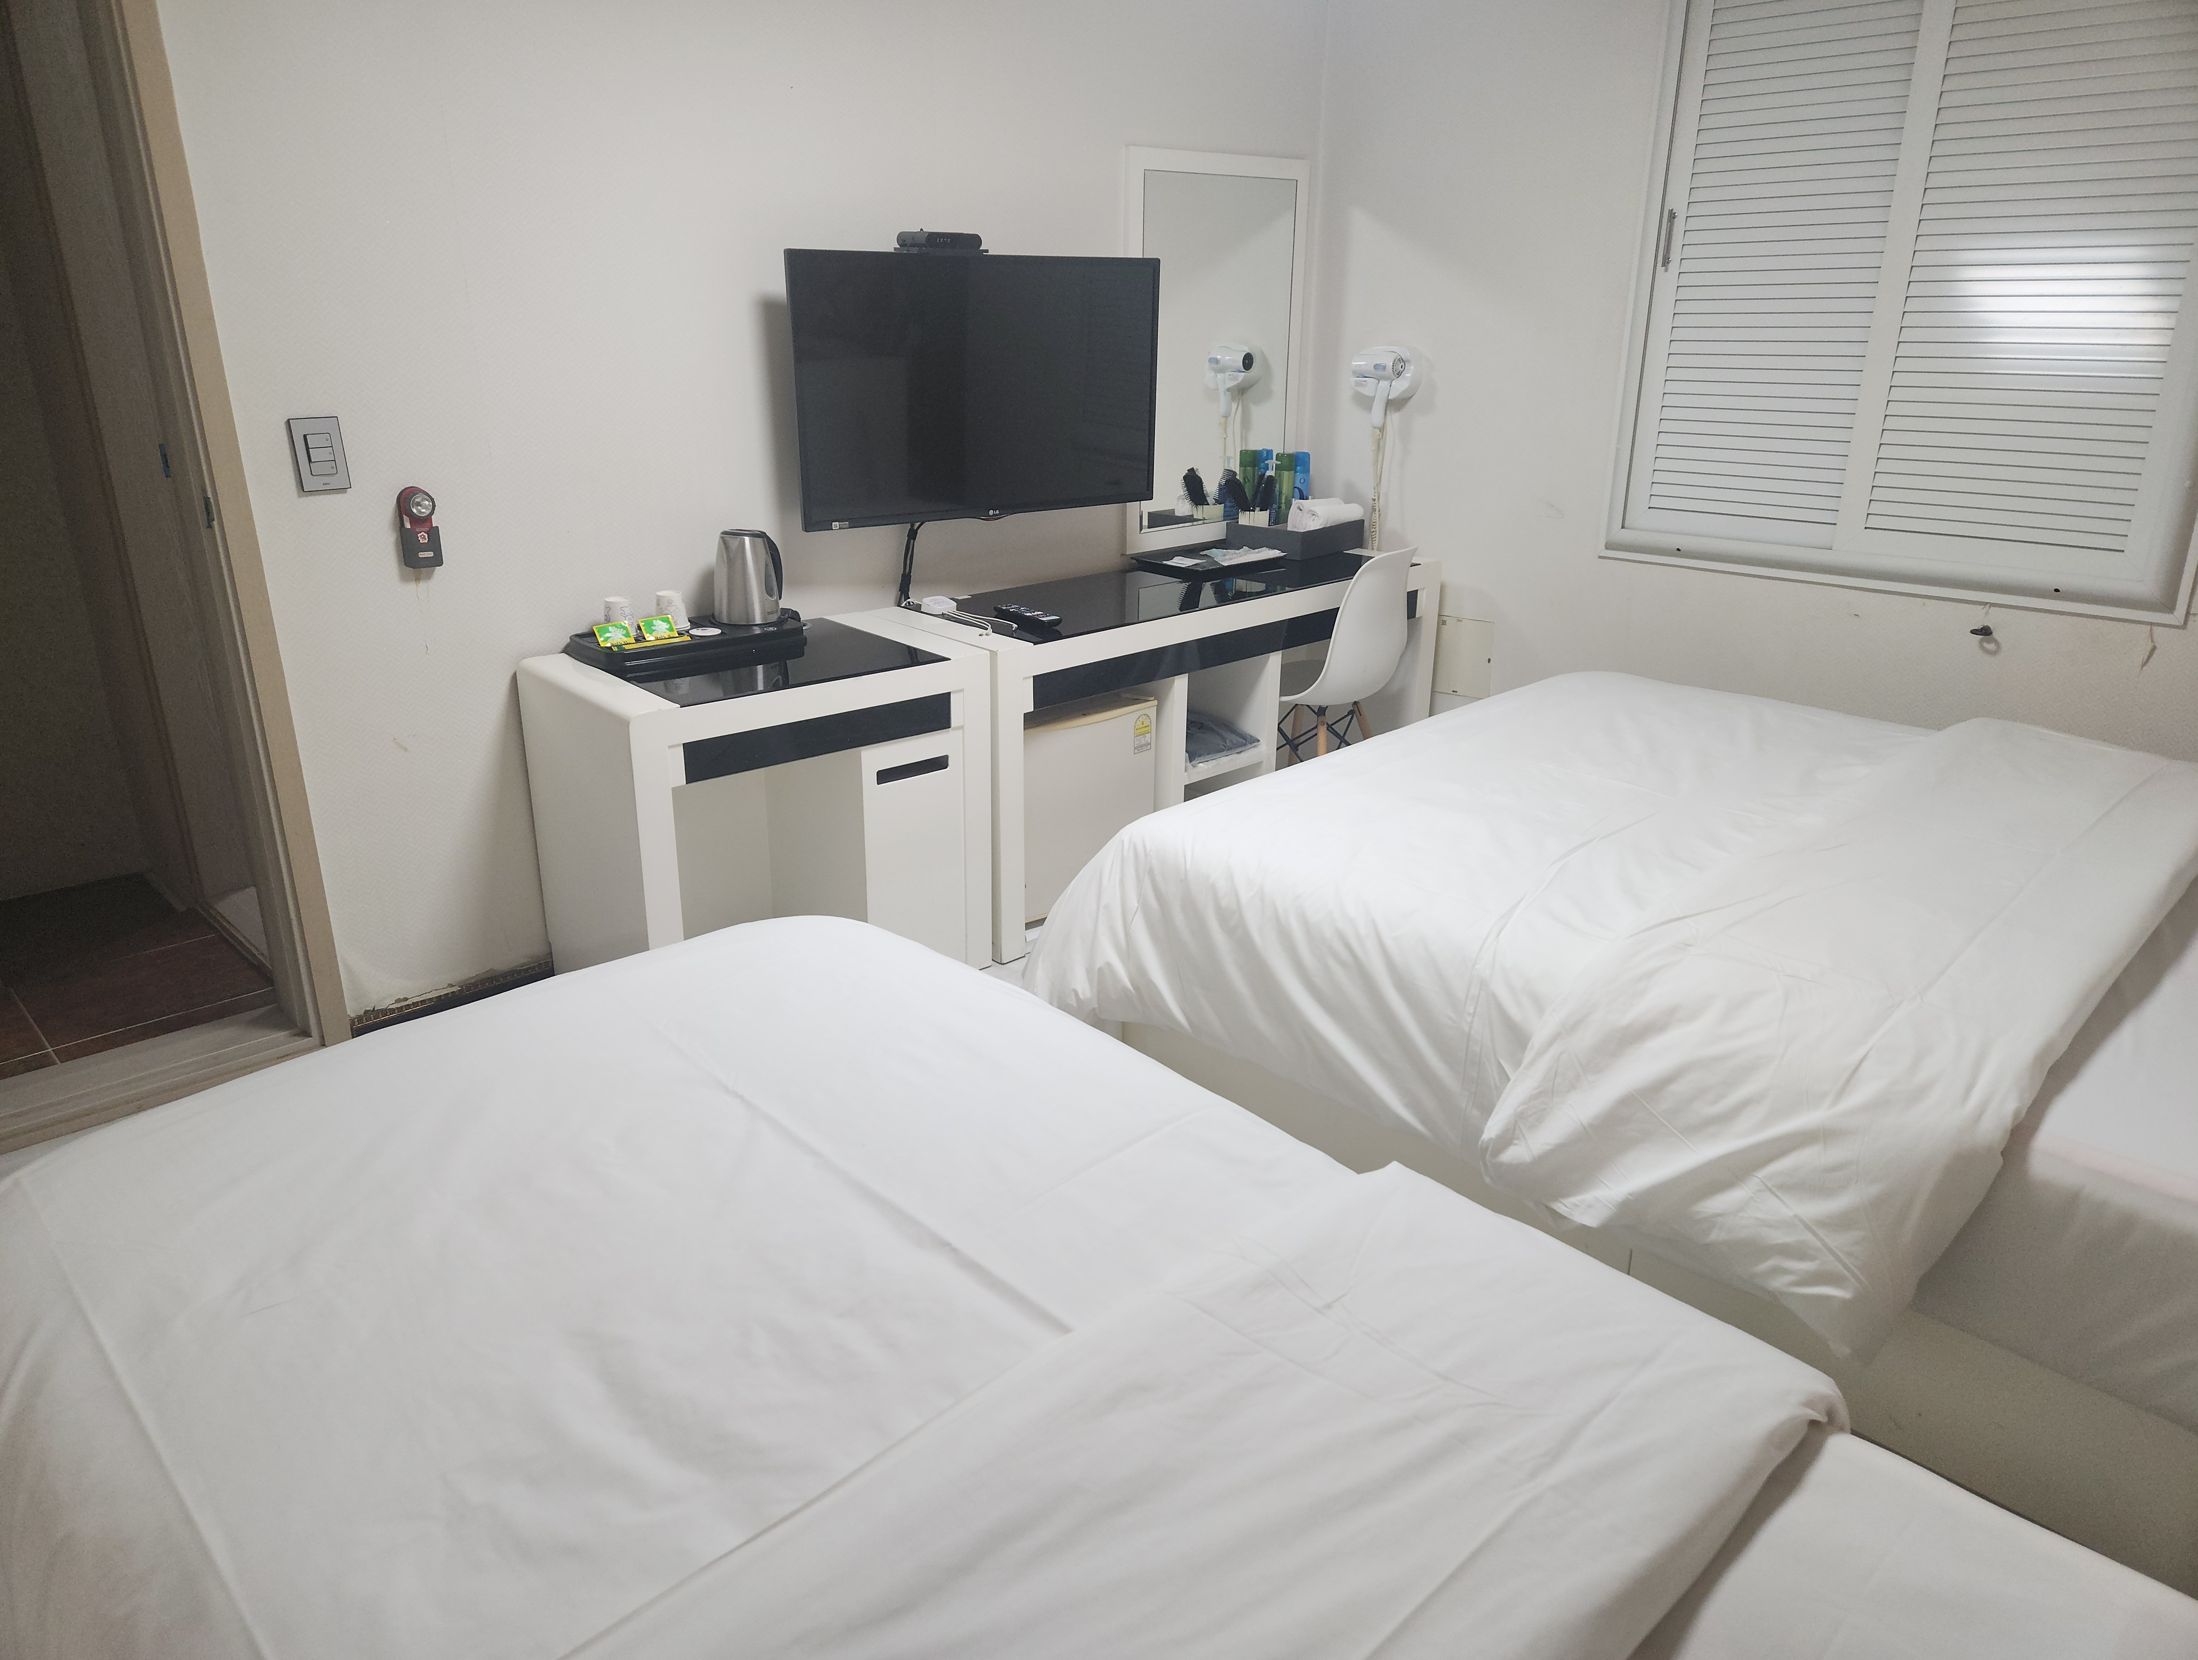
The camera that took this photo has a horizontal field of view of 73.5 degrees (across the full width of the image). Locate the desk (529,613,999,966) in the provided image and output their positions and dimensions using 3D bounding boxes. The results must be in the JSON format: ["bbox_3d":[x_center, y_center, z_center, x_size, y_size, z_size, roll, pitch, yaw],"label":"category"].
[{"bbox_3d":[-0.700,-0.012,3.140,0.804,0.730,0.506,-16,26,-39],"label":"desk"}]

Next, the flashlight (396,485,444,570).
[{"bbox_3d":[-1.252,-0.556,2.709,0.062,0.148,0.054,-17,27,-40],"label":"flashlight"}]

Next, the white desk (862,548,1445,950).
[{"bbox_3d":[0.206,-0.287,3.921,1.638,0.730,0.492,-18,27,-41],"label":"white desk"}]

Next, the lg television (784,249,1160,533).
[{"bbox_3d":[-0.263,-1.008,3.352,0.960,0.566,0.060,-13,24,-34],"label":"lg television"}]

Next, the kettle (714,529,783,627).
[{"bbox_3d":[-0.737,-0.535,3.099,0.138,0.181,0.175,15,24,34],"label":"kettle"}]

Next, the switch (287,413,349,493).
[{"bbox_3d":[-1.367,-0.660,2.582,0.078,0.121,0.012,-17,27,-40],"label":"switch"}]

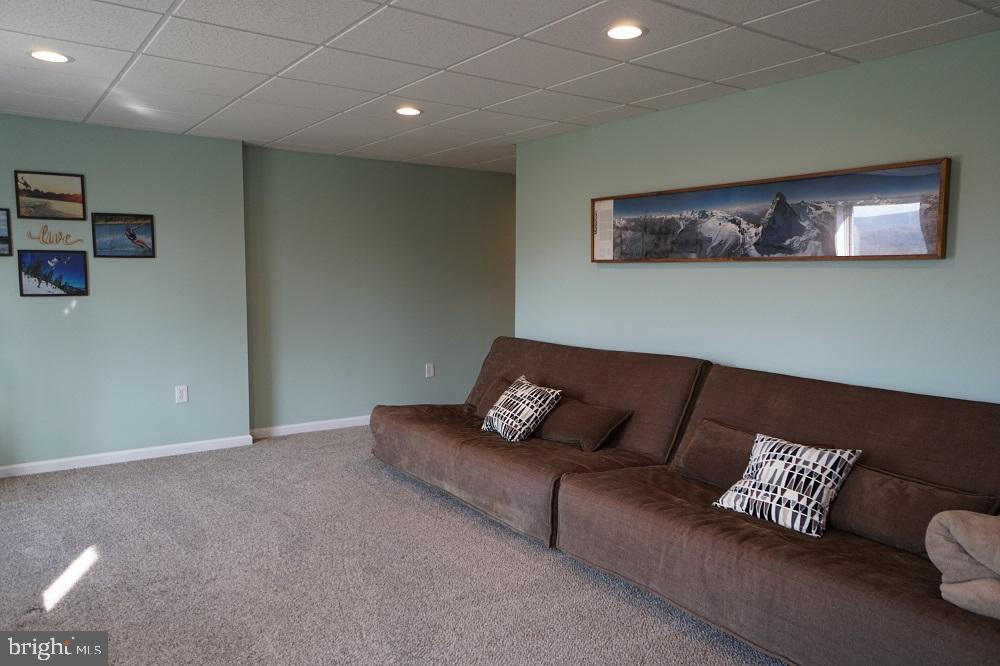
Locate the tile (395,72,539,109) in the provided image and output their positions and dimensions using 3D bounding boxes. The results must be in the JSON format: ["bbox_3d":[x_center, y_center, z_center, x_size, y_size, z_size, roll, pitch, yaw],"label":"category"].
[{"bbox_3d":[-0.190,-1.298,3.993,0.610,0.020,0.610,-3,5,-35],"label":"tile"}]

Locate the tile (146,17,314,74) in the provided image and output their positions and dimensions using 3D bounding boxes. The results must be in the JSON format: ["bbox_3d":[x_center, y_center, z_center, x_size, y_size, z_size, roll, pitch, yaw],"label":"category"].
[{"bbox_3d":[-1.185,-1.255,3.299,0.602,0.020,0.602,-3,5,-35],"label":"tile"}]

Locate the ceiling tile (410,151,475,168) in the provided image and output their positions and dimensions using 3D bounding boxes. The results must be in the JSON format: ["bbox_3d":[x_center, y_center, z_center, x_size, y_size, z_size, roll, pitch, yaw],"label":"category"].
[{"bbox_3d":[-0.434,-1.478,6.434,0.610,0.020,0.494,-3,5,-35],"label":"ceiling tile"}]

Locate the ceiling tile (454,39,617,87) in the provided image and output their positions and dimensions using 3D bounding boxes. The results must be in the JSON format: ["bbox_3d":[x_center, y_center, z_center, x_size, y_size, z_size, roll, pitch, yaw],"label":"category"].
[{"bbox_3d":[0.158,-1.254,3.501,0.600,0.020,0.600,-3,5,-35],"label":"ceiling tile"}]

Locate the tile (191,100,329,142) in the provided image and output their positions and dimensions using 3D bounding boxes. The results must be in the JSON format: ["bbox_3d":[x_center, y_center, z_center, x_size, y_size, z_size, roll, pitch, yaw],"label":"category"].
[{"bbox_3d":[-1.592,-1.372,4.913,0.600,0.020,1.301,-3,5,-35],"label":"tile"}]

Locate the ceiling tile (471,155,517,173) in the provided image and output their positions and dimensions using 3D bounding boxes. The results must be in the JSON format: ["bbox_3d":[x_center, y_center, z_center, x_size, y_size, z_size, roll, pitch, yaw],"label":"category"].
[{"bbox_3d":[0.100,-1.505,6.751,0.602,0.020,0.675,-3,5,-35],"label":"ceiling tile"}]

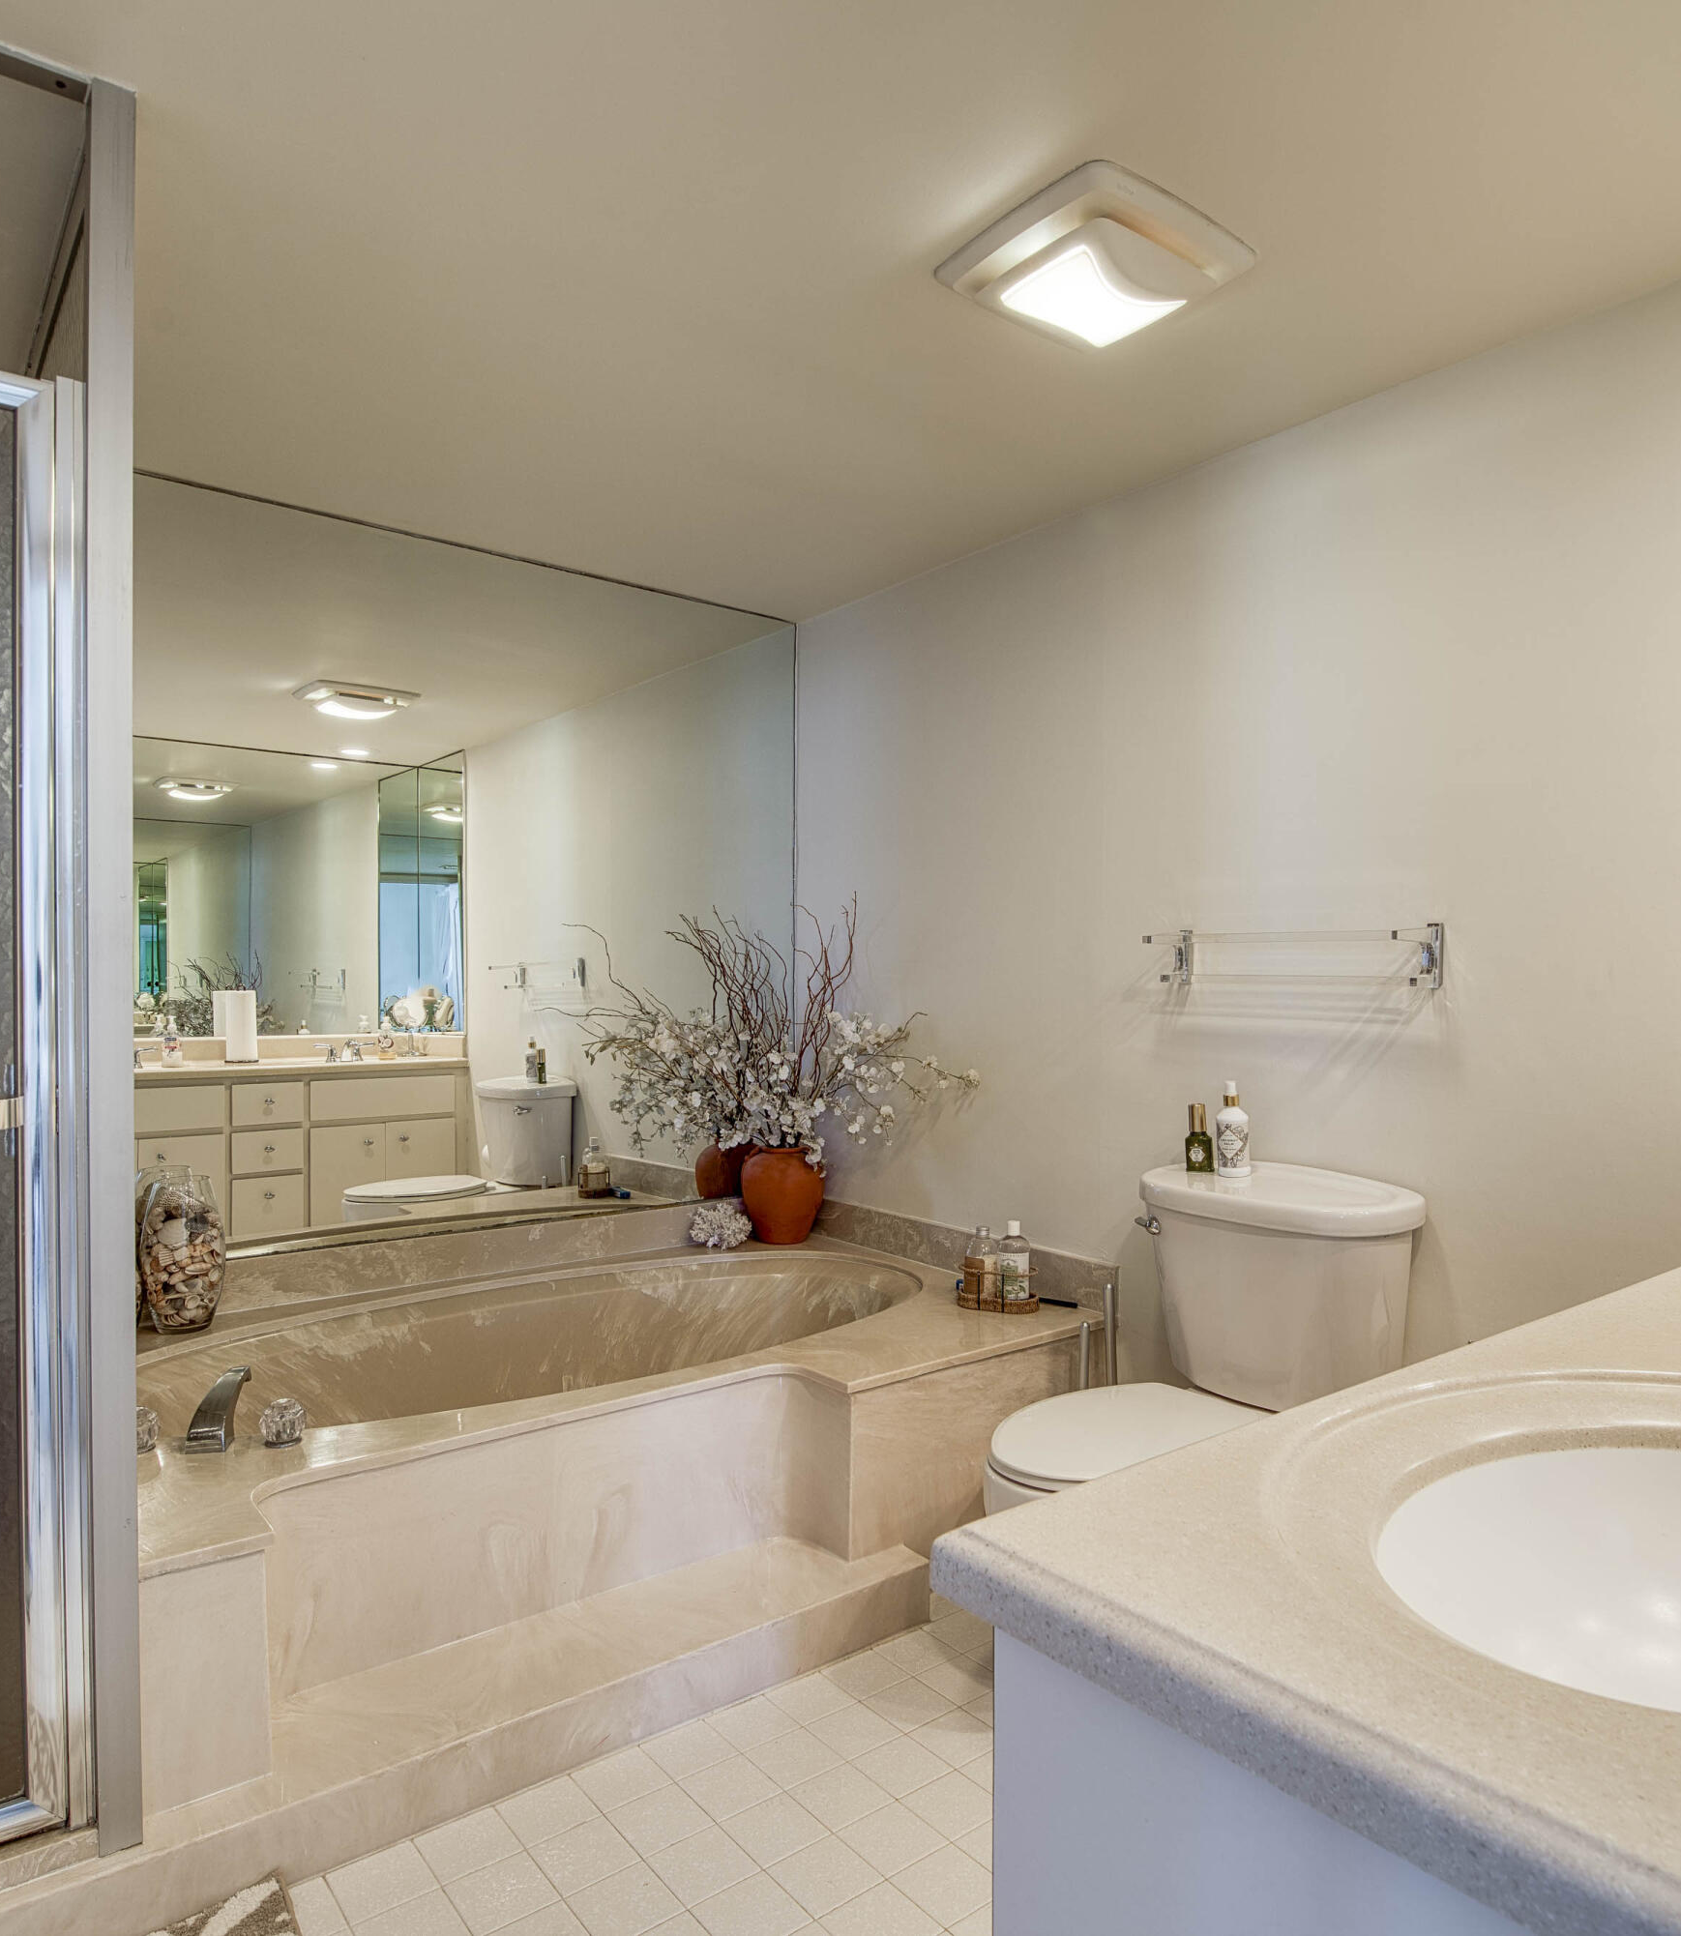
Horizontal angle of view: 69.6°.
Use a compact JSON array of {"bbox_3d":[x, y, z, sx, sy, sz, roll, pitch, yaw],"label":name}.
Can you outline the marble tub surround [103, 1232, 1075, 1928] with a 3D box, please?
[{"bbox_3d":[-0.466,0.925,2.408,1.876,0.400,1.240,1,-1,-37],"label":"marble tub surround"}]

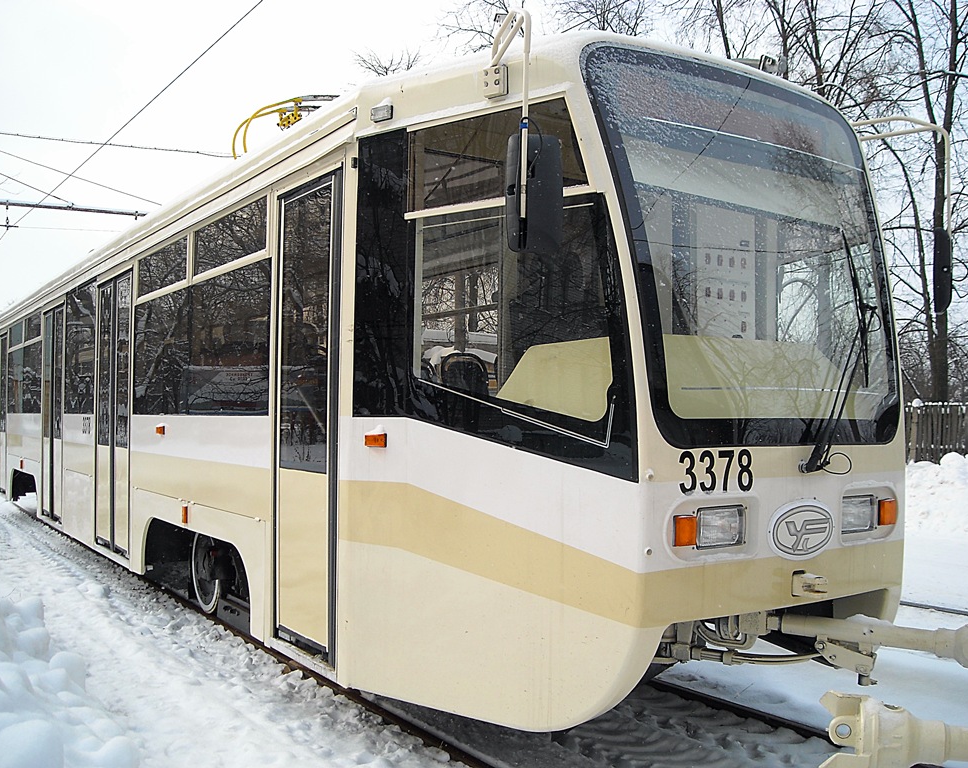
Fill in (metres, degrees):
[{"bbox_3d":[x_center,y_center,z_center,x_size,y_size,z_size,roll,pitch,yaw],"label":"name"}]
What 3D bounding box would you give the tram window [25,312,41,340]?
[{"bbox_3d":[-5.701,-0.707,13.127,0.040,0.305,1.361,1,-2,-32],"label":"tram window"}]

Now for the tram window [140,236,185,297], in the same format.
[{"bbox_3d":[-2.386,-0.850,7.725,0.040,0.305,1.394,1,-2,-32],"label":"tram window"}]

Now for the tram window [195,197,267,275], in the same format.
[{"bbox_3d":[-1.560,-0.885,6.378,0.040,0.305,1.392,1,-2,-32],"label":"tram window"}]

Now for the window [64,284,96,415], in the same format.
[{"bbox_3d":[-4.038,-0.331,10.401,0.040,1.262,1.547,1,-2,-32],"label":"window"}]

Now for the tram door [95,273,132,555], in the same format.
[{"bbox_3d":[-3.219,0.256,9.044,0.060,2.356,1.391,1,-2,-32],"label":"tram door"}]

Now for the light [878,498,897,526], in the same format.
[{"bbox_3d":[1.724,0.549,4.424,0.085,0.115,0.040,1,-2,-32],"label":"light"}]

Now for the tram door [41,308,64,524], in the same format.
[{"bbox_3d":[-4.848,0.326,11.698,0.060,2.356,1.392,1,-2,-32],"label":"tram door"}]

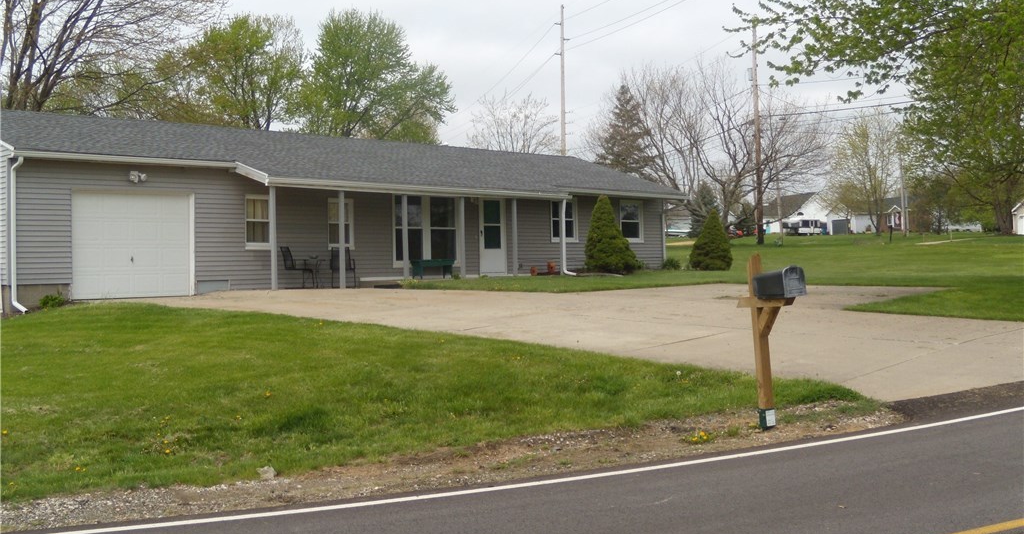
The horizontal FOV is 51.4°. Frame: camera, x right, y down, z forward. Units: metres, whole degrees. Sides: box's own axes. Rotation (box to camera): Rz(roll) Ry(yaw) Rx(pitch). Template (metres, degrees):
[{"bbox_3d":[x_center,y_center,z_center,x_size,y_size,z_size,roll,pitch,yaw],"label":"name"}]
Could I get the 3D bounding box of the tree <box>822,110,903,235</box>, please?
[{"bbox_3d":[32.256,-8.697,98.000,7.400,11.600,7.200,0,1,0],"label":"tree"}]

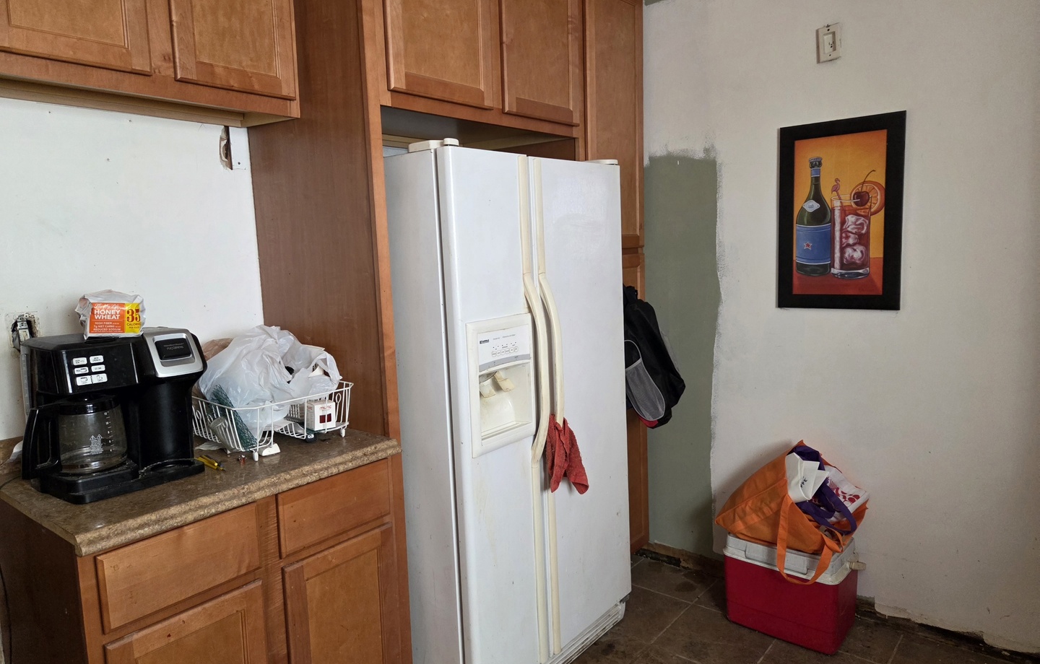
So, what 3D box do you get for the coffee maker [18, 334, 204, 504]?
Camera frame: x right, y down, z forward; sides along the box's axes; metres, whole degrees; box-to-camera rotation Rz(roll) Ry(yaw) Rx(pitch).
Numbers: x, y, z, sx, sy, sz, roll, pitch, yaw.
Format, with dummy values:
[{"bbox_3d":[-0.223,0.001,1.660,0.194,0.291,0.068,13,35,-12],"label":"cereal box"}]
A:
[{"bbox_3d":[-0.967,0.185,1.651,0.265,0.343,0.290,3,9,39],"label":"coffee maker"}]

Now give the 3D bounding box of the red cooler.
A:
[{"bbox_3d":[1.010,0.923,2.582,0.395,0.335,0.290,3,9,39],"label":"red cooler"}]

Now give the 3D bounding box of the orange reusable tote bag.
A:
[{"bbox_3d":[0.992,0.621,2.543,0.480,0.405,0.330,3,9,39],"label":"orange reusable tote bag"}]

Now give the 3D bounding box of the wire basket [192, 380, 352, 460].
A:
[{"bbox_3d":[-0.738,0.234,2.031,0.410,0.135,0.370,3,9,39],"label":"wire basket"}]

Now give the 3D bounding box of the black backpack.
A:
[{"bbox_3d":[0.480,0.091,2.778,0.230,0.530,0.290,-12,-1,40],"label":"black backpack"}]

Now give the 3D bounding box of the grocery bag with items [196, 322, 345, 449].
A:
[{"bbox_3d":[-0.730,0.134,2.026,0.300,0.293,0.295,3,9,39],"label":"grocery bag with items"}]

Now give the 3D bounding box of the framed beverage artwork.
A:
[{"bbox_3d":[1.161,-0.422,2.522,0.424,0.682,0.022,3,9,39],"label":"framed beverage artwork"}]

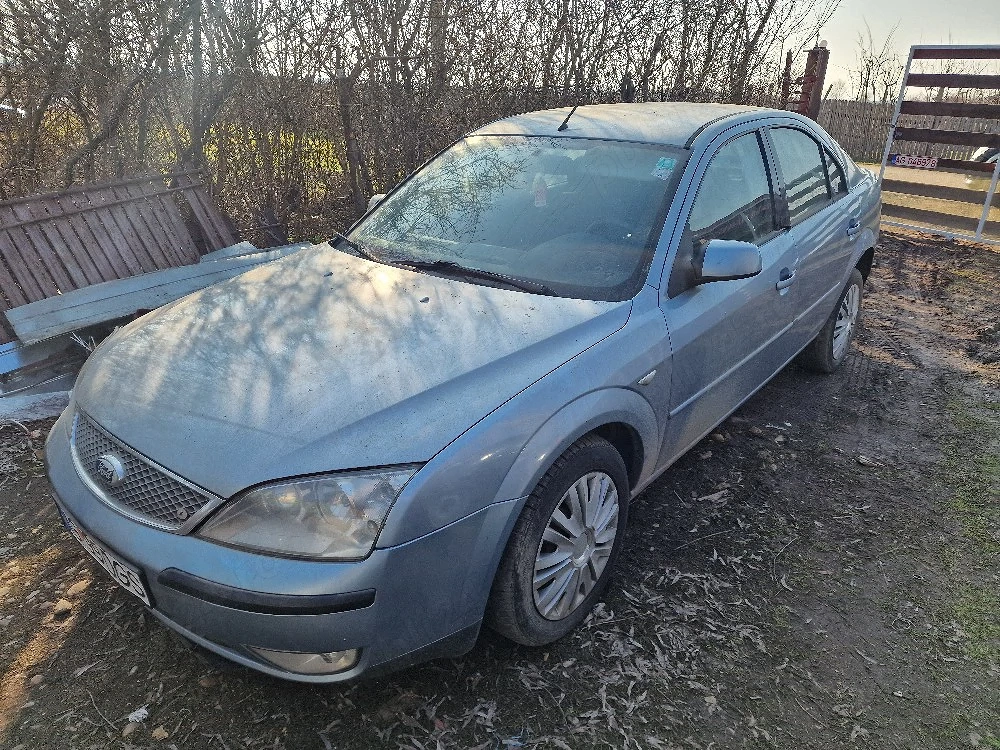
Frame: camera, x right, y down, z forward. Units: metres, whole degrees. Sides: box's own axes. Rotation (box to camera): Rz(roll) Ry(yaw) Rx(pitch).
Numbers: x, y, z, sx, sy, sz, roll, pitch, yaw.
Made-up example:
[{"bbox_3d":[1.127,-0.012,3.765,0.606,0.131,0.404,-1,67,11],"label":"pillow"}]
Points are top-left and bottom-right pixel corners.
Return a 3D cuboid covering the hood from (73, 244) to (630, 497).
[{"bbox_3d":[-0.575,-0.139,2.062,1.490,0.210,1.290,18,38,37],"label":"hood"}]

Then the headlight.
[{"bbox_3d":[-0.421,0.278,1.508,0.490,0.195,0.220,6,23,14],"label":"headlight"}]

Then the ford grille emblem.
[{"bbox_3d":[-0.993,0.237,1.683,0.145,0.060,0.025,18,13,37],"label":"ford grille emblem"}]

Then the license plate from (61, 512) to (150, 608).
[{"bbox_3d":[-1.037,0.445,1.713,0.520,0.110,0.025,18,28,37],"label":"license plate"}]

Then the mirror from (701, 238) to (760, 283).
[{"bbox_3d":[0.759,-0.371,2.179,0.205,0.145,0.125,18,28,37],"label":"mirror"}]

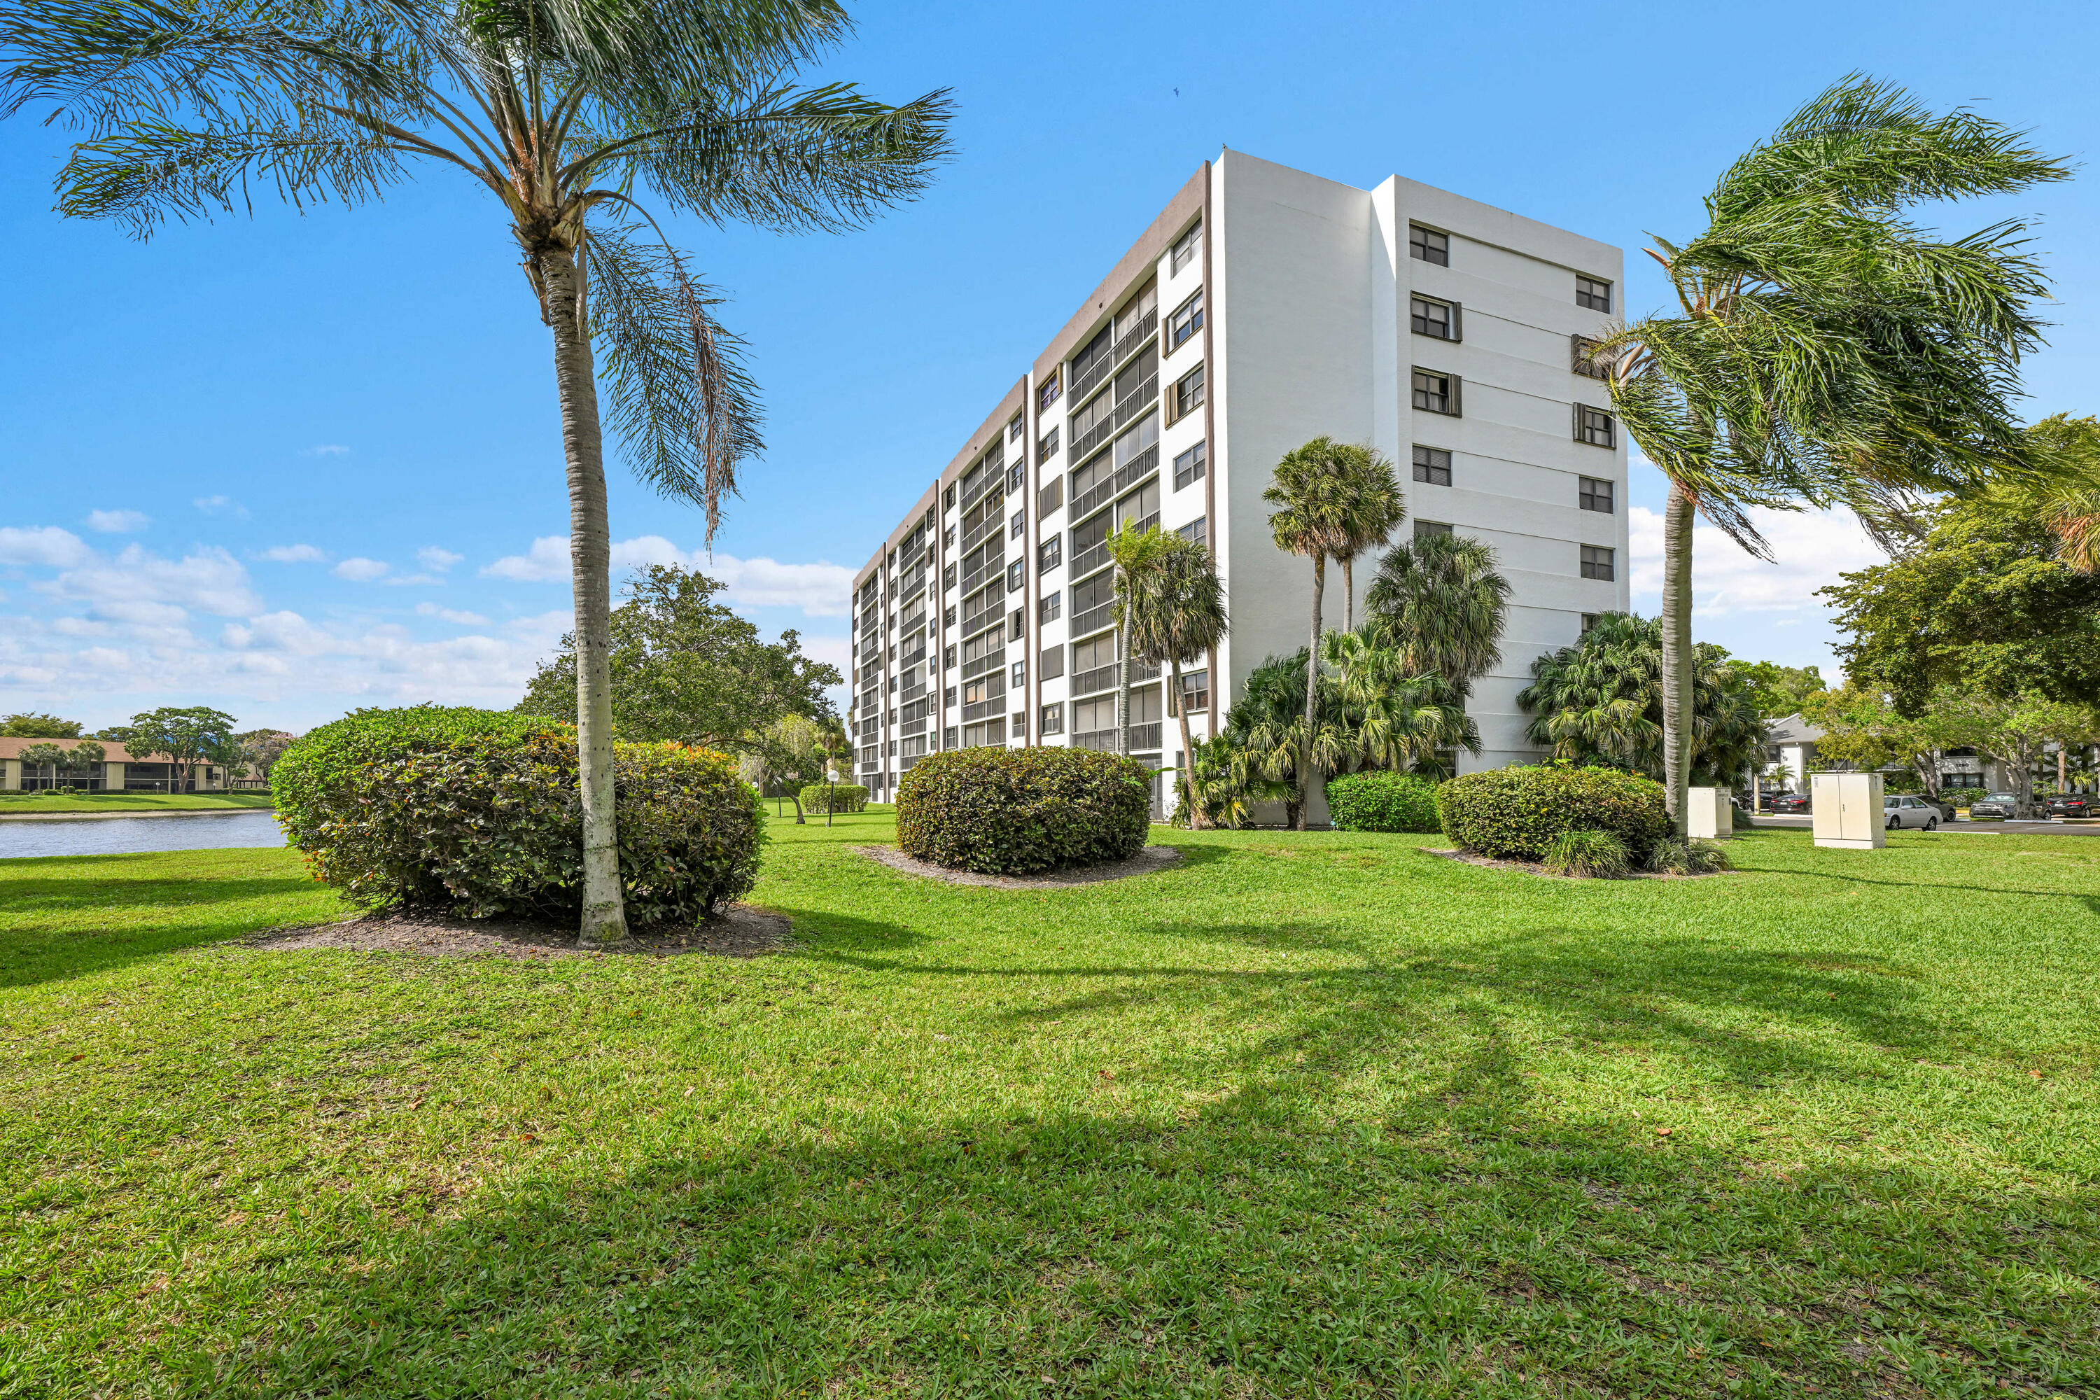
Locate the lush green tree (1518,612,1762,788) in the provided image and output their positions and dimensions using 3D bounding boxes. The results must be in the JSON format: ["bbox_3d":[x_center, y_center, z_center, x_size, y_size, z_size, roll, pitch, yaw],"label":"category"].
[{"bbox_3d":[20.700,0.850,29.000,7.000,7.200,6.200,-4,-7,36],"label":"lush green tree"}]

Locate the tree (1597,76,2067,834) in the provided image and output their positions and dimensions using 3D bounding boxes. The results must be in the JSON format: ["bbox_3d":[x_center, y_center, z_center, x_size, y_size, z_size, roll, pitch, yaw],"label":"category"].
[{"bbox_3d":[12.200,-3.600,13.500,5.800,12.200,5.200,-4,-6,42],"label":"tree"}]

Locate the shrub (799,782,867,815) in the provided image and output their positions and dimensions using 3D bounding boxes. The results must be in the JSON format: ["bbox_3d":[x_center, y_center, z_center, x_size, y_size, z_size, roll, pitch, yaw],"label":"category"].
[{"bbox_3d":[-10.500,4.820,39.500,3.200,1.400,2.300,1,-4,-23],"label":"shrub"}]

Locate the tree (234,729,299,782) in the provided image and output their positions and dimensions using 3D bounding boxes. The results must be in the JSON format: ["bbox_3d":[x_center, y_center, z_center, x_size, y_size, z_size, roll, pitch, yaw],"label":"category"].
[{"bbox_3d":[-131.000,9.900,137.000,10.500,10.500,10.000,4,-6,-44],"label":"tree"}]

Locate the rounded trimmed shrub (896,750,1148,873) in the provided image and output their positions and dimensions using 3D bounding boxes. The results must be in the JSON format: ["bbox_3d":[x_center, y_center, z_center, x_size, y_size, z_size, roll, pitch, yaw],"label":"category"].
[{"bbox_3d":[-0.470,1.900,14.700,4.500,2.000,4.100,0,-5,0],"label":"rounded trimmed shrub"}]

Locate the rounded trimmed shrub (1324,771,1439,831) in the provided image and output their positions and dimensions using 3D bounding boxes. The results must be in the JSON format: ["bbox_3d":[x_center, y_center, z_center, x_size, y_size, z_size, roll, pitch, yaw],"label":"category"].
[{"bbox_3d":[10.800,3.190,26.000,3.800,1.920,2.900,-2,-6,22],"label":"rounded trimmed shrub"}]

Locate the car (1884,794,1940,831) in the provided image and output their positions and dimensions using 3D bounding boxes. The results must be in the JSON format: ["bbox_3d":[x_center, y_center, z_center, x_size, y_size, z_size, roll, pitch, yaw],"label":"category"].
[{"bbox_3d":[35.600,4.820,34.700,4.700,1.410,1.780,1,-4,-22],"label":"car"}]

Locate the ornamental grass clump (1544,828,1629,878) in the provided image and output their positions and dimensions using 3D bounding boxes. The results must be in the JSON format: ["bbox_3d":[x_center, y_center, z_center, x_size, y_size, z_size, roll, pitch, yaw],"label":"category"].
[{"bbox_3d":[7.950,2.250,12.100,1.100,0.700,1.050,-3,-5,33],"label":"ornamental grass clump"}]

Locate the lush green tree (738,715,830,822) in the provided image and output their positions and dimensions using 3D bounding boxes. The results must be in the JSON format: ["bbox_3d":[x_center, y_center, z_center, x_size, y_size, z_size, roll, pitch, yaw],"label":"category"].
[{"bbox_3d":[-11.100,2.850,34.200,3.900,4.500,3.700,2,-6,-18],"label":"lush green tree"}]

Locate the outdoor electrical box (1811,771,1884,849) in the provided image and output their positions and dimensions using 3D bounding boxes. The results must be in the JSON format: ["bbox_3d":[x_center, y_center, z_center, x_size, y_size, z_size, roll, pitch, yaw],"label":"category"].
[{"bbox_3d":[16.750,2.320,17.130,0.530,1.530,0.930,3,-6,-25],"label":"outdoor electrical box"}]

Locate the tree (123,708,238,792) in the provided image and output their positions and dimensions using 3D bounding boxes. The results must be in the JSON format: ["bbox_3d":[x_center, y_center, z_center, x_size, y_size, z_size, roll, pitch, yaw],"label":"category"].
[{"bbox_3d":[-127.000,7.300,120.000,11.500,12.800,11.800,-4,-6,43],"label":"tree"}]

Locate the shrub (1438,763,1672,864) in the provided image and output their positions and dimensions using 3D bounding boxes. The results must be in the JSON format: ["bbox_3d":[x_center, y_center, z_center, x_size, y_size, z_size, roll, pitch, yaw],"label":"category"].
[{"bbox_3d":[10.300,2.200,16.700,4.150,1.830,3.600,-3,-6,31],"label":"shrub"}]

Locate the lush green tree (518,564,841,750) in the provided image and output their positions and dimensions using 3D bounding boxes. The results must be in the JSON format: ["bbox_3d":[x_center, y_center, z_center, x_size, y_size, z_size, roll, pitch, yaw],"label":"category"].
[{"bbox_3d":[-12.300,-0.200,27.000,10.200,8.800,9.500,2,-5,-24],"label":"lush green tree"}]

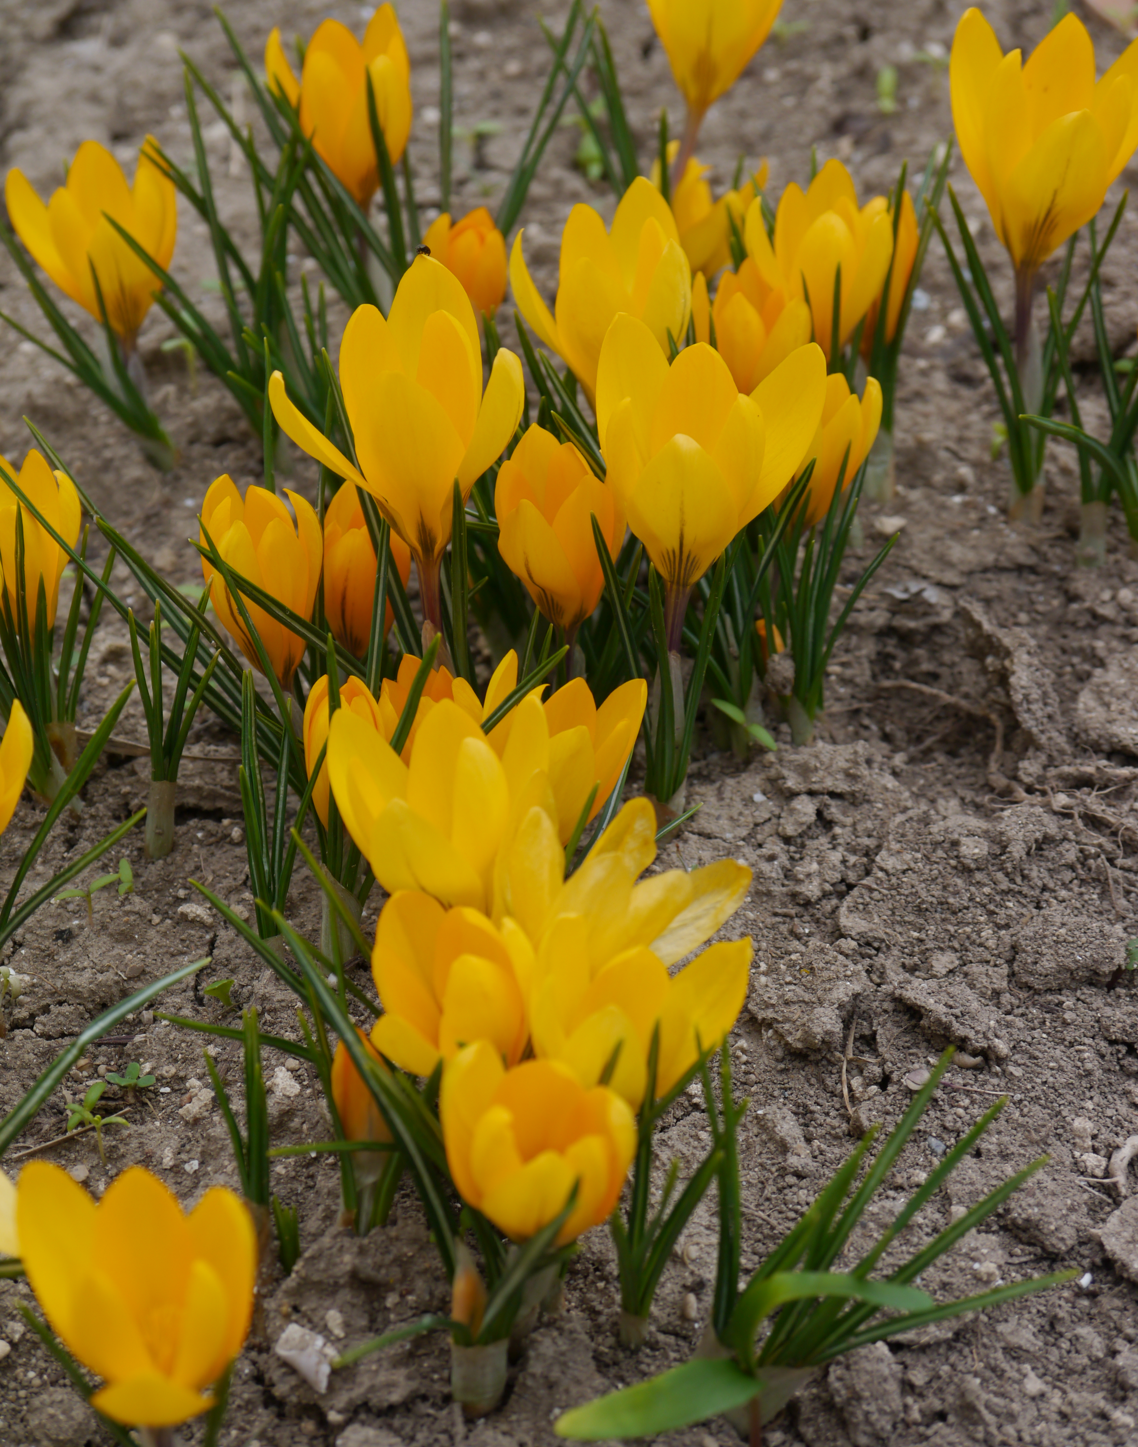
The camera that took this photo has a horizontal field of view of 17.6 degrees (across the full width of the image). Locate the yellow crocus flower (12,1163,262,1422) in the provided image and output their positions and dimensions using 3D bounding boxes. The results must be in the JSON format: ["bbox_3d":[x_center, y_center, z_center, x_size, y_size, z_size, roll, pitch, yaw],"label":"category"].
[{"bbox_3d":[-0.049,0.068,0.411,0.027,0.031,0.027,-11,35,-8],"label":"yellow crocus flower"}]

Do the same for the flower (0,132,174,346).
[{"bbox_3d":[-0.079,-0.076,0.603,0.027,0.034,0.027,-18,34,-5],"label":"flower"}]

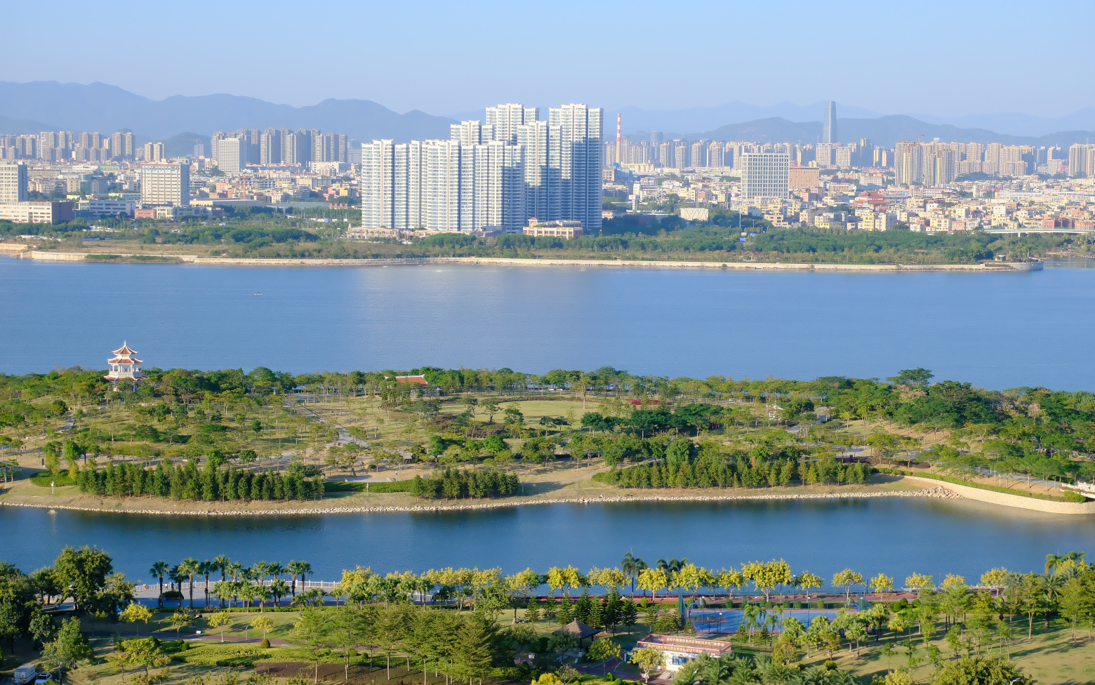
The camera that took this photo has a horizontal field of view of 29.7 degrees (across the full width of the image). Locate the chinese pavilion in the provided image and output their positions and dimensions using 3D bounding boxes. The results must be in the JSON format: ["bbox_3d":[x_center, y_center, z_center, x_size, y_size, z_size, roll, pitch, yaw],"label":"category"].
[{"bbox_3d":[-130.288,7.879,639.214,13.500,16.100,12.150,-1,6,-11],"label":"chinese pavilion"}]

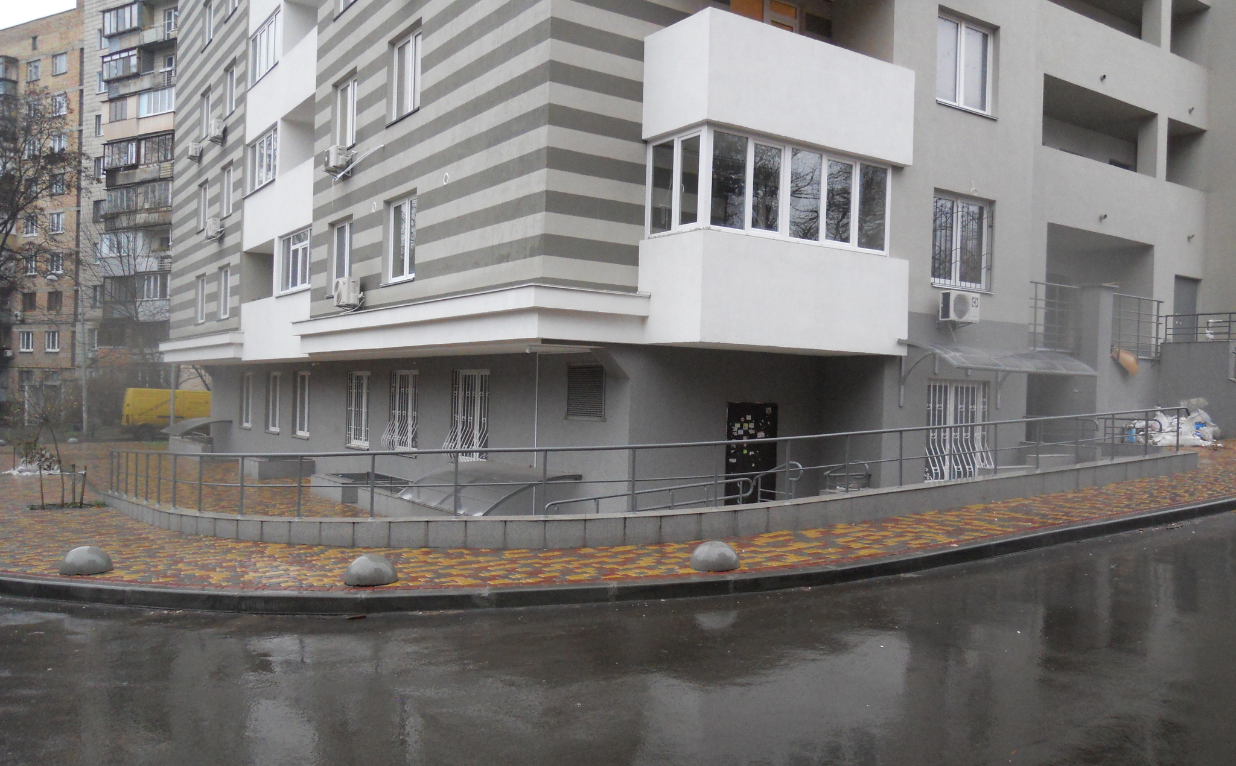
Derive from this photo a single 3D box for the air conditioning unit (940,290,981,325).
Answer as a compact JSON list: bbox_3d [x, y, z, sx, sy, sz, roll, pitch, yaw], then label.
[{"bbox_3d":[5.597,-1.217,16.341,0.760,0.490,0.270,2,-1,-34],"label":"air conditioning unit"}]

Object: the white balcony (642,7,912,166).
[{"bbox_3d":[2.516,-4.244,15.225,4.160,1.500,1.492,2,-1,-34],"label":"white balcony"}]

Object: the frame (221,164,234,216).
[{"bbox_3d":[-11.466,-5.716,29.604,0.150,1.490,1.520,2,-1,-34],"label":"frame"}]

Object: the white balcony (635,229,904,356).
[{"bbox_3d":[2.428,-1.243,15.178,4.170,1.505,1.492,2,-1,-34],"label":"white balcony"}]

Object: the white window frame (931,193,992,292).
[{"bbox_3d":[5.696,-2.386,16.851,1.610,1.525,0.150,2,-1,-34],"label":"white window frame"}]

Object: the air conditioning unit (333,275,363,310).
[{"bbox_3d":[-5.340,-1.782,19.759,0.280,0.540,0.780,2,-1,-34],"label":"air conditioning unit"}]

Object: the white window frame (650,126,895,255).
[{"bbox_3d":[2.331,-2.739,15.146,3.690,1.480,1.425,2,-1,-34],"label":"white window frame"}]

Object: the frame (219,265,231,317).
[{"bbox_3d":[-11.525,-2.697,29.540,0.150,1.510,1.500,2,-1,-34],"label":"frame"}]

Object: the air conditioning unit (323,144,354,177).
[{"bbox_3d":[-5.794,-4.574,20.587,0.280,0.500,0.780,2,-1,-34],"label":"air conditioning unit"}]

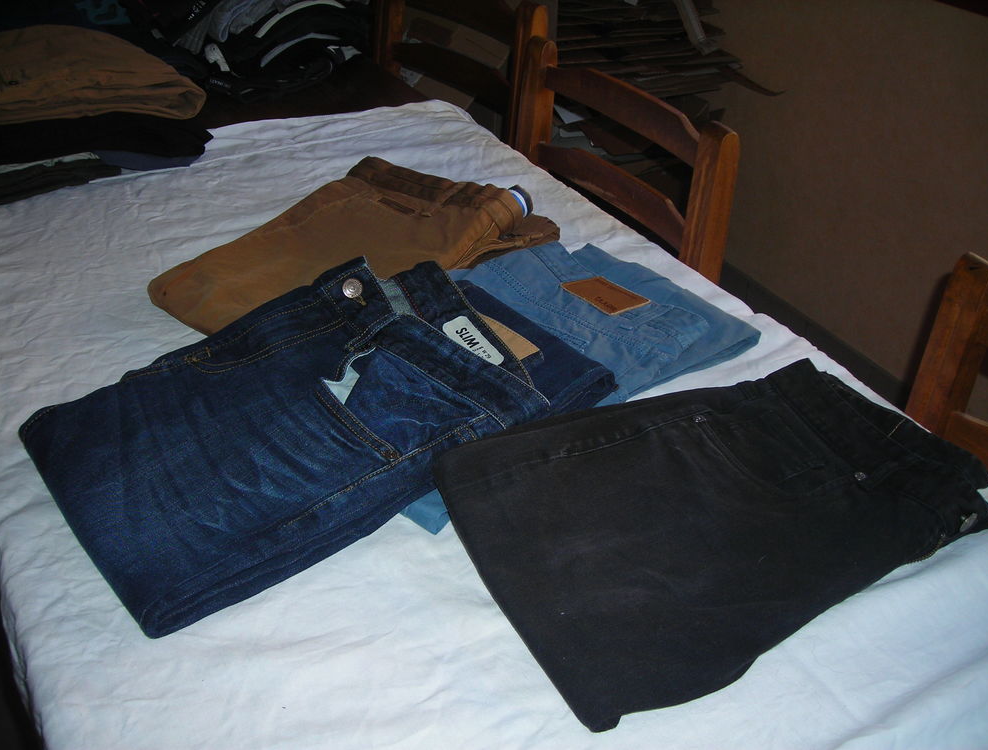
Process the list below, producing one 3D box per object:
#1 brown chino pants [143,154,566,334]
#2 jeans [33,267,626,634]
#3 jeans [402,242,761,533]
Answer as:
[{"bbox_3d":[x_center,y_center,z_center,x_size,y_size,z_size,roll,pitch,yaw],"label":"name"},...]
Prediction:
[{"bbox_3d":[-0.144,-0.129,1.148,0.289,0.052,0.361,21,38,30],"label":"brown chino pants"},{"bbox_3d":[-0.143,0.020,0.892,0.414,0.072,0.269,-24,40,-33],"label":"jeans"},{"bbox_3d":[0.022,-0.025,0.991,0.398,0.042,0.269,-24,40,-33],"label":"jeans"}]

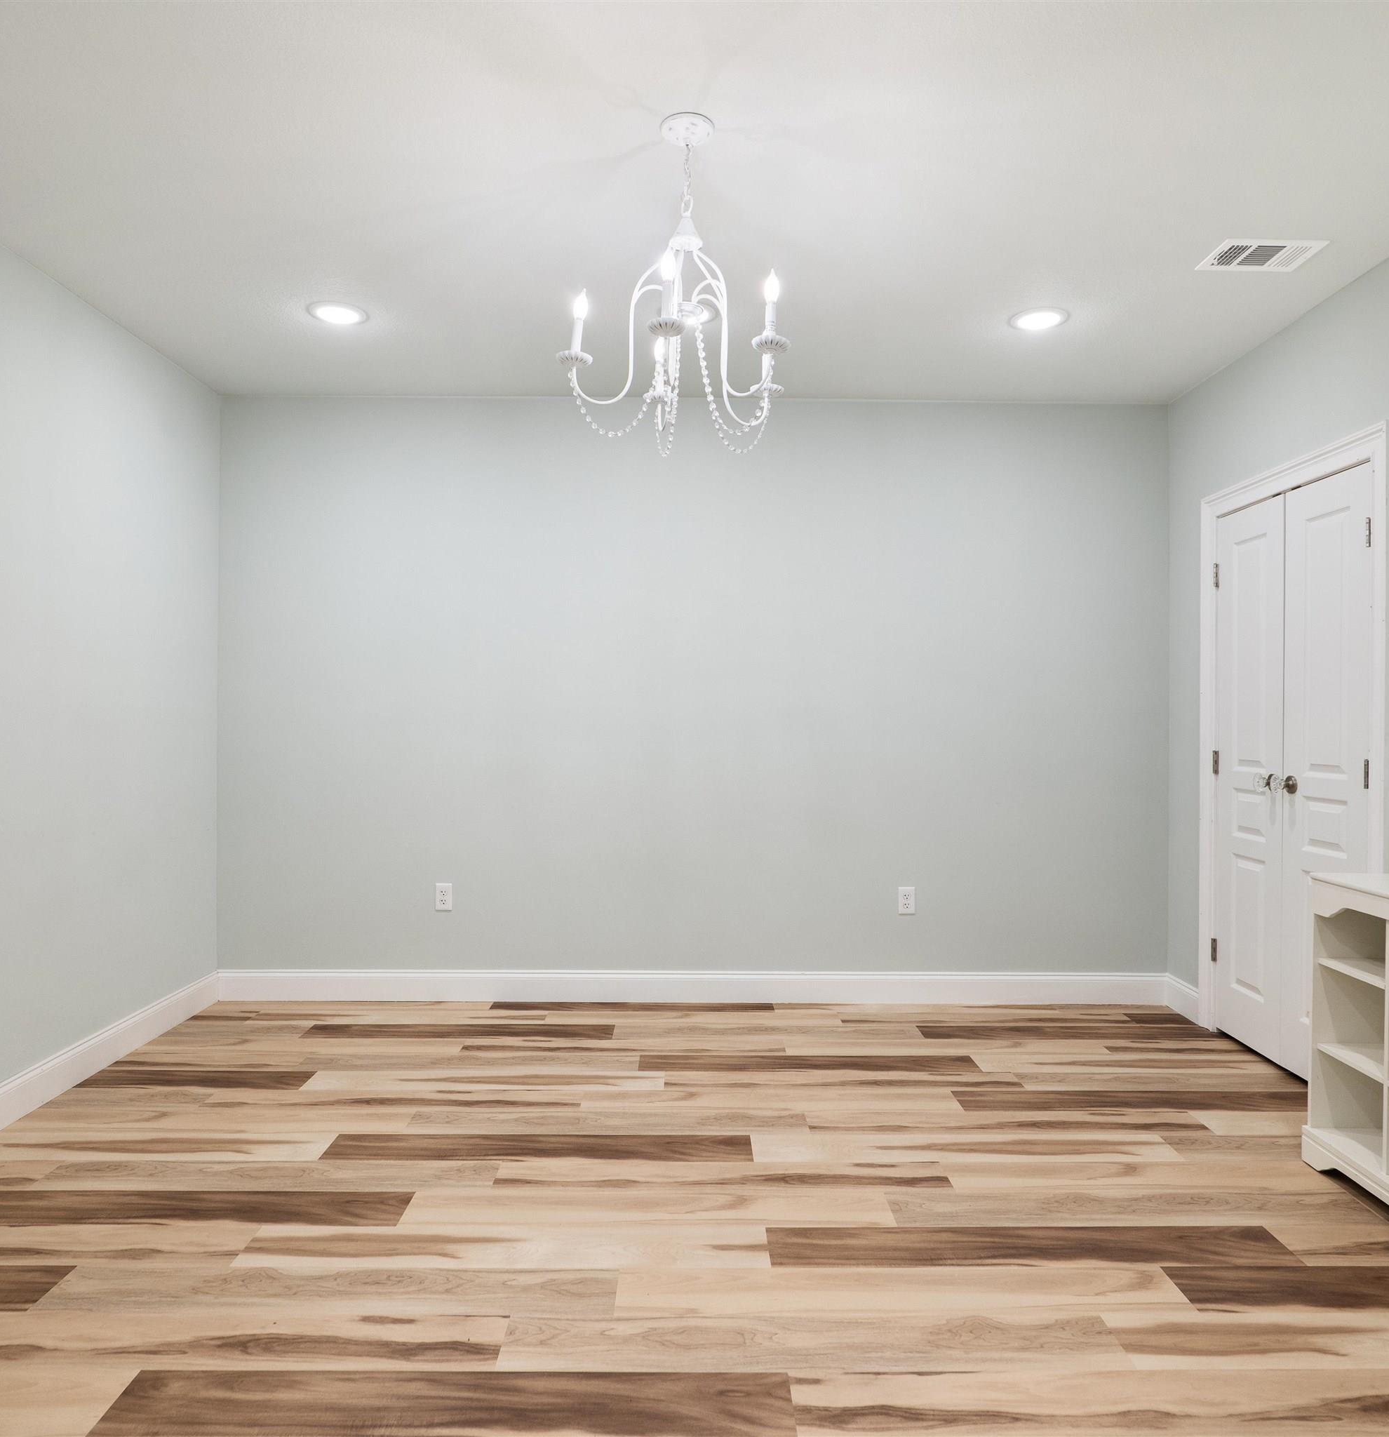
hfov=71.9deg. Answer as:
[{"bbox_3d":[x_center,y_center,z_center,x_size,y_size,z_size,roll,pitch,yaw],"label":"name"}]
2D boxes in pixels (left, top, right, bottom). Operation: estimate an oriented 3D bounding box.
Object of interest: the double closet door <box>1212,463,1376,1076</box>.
[{"bbox_3d":[2.087,0.213,3.355,0.042,2.005,0.846,0,0,0],"label":"double closet door"}]

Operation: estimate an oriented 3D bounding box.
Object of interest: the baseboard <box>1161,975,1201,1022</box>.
[{"bbox_3d":[2.060,1.176,4.030,0.014,0.131,0.292,0,0,0],"label":"baseboard"}]

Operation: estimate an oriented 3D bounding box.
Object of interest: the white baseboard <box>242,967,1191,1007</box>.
[{"bbox_3d":[-0.002,1.168,4.158,4.108,0.131,0.014,0,0,0],"label":"white baseboard"}]

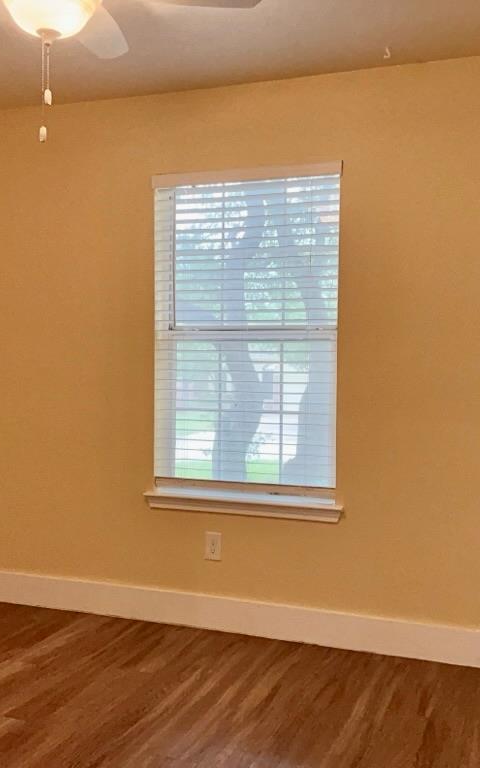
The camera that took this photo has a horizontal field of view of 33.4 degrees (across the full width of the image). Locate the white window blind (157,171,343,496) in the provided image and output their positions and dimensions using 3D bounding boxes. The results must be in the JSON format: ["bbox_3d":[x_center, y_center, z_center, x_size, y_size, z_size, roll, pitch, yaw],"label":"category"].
[{"bbox_3d":[0.018,-0.228,3.493,0.858,1.405,0.090,1,2,21],"label":"white window blind"}]

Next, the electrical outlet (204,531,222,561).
[{"bbox_3d":[-0.118,0.722,3.542,0.074,0.119,0.012,1,2,21],"label":"electrical outlet"}]

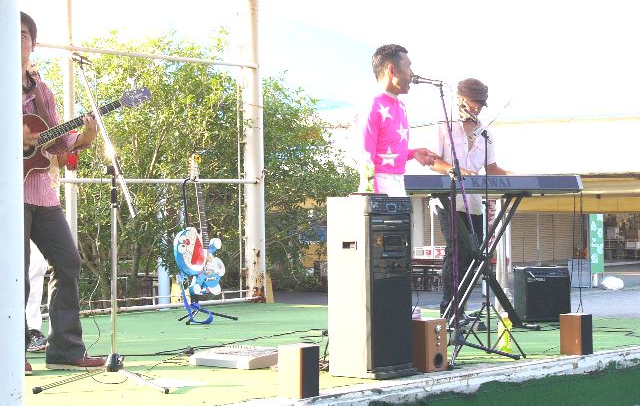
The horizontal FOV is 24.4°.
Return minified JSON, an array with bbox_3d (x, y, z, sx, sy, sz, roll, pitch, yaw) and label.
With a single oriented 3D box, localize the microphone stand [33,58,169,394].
[{"bbox_3d":[-0.990,0.084,6.700,0.560,1.480,0.520,-1,0,-7],"label":"microphone stand"}]

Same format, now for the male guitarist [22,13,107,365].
[{"bbox_3d":[-1.346,-0.051,7.200,0.570,1.750,0.460,-1,0,-30],"label":"male guitarist"}]

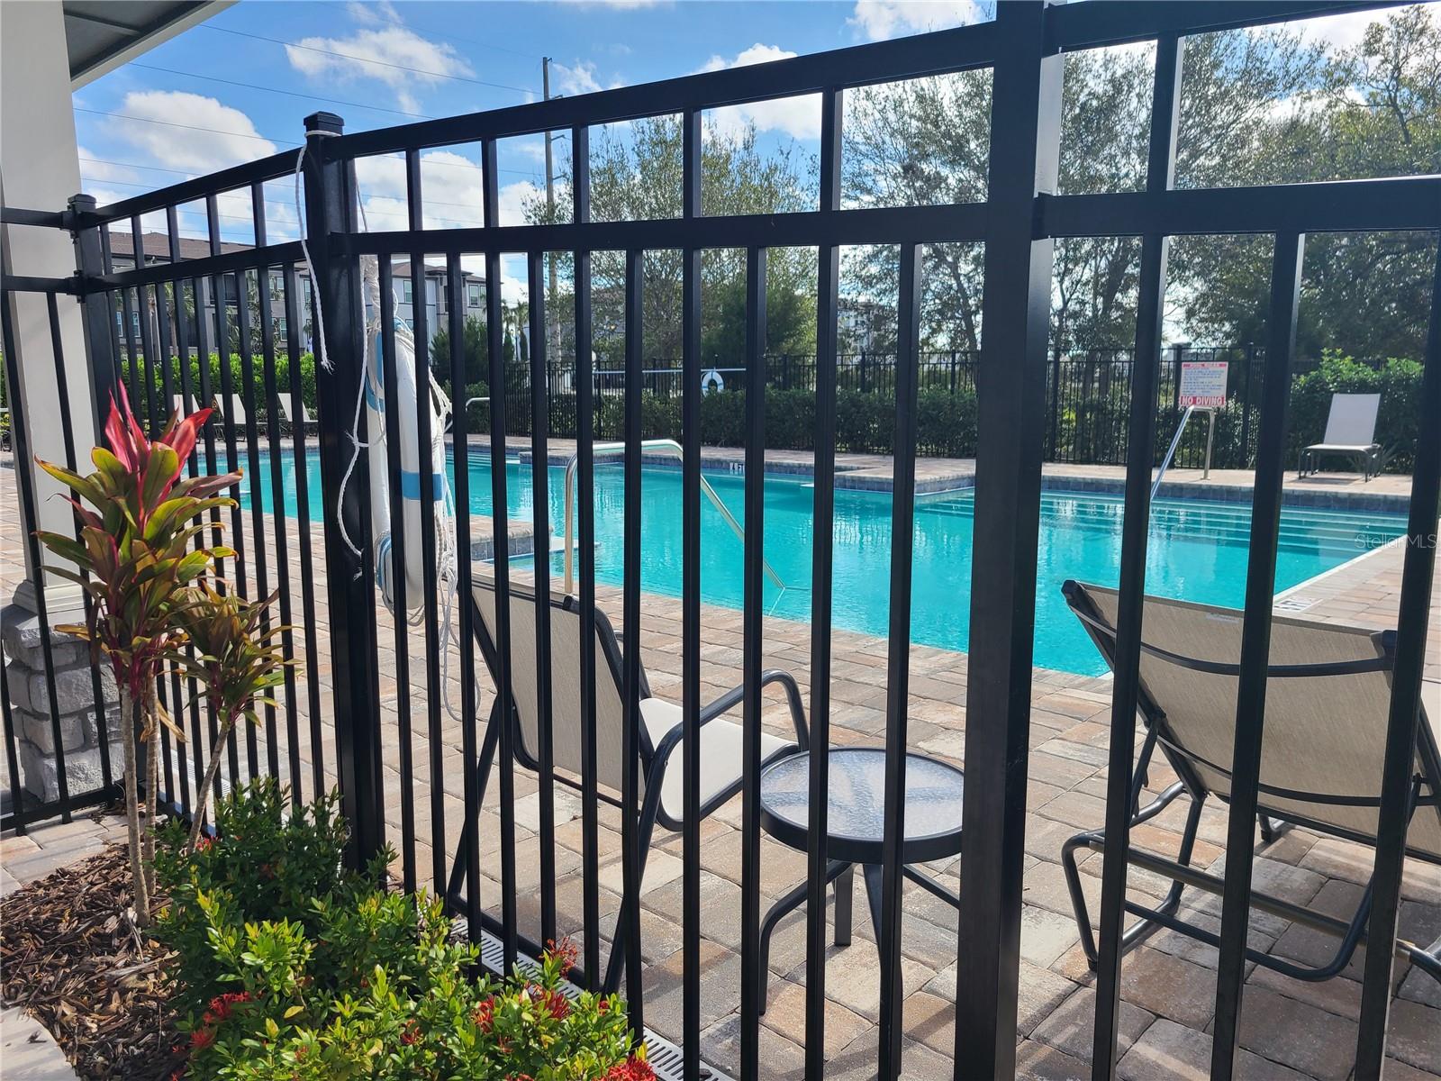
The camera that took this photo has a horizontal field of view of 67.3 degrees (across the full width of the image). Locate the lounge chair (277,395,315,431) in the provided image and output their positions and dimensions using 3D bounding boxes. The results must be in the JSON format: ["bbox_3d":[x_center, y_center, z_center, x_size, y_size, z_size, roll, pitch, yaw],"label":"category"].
[{"bbox_3d":[-8.620,-2.644,22.544,1.650,0.980,0.640,8,12,41],"label":"lounge chair"}]

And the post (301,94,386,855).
[{"bbox_3d":[-0.852,0.001,2.459,0.060,1.860,0.060,8,12,42],"label":"post"}]

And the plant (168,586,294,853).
[{"bbox_3d":[-1.300,0.494,2.872,0.350,0.760,0.330,-4,9,-24],"label":"plant"}]

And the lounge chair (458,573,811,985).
[{"bbox_3d":[-0.228,0.473,2.699,0.620,0.860,0.760,8,12,42],"label":"lounge chair"}]

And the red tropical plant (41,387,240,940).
[{"bbox_3d":[-1.373,0.279,2.549,0.450,1.280,0.430,-4,10,-28],"label":"red tropical plant"}]

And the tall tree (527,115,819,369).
[{"bbox_3d":[-1.421,-8.015,32.129,8.400,8.780,7.500,0,9,0],"label":"tall tree"}]

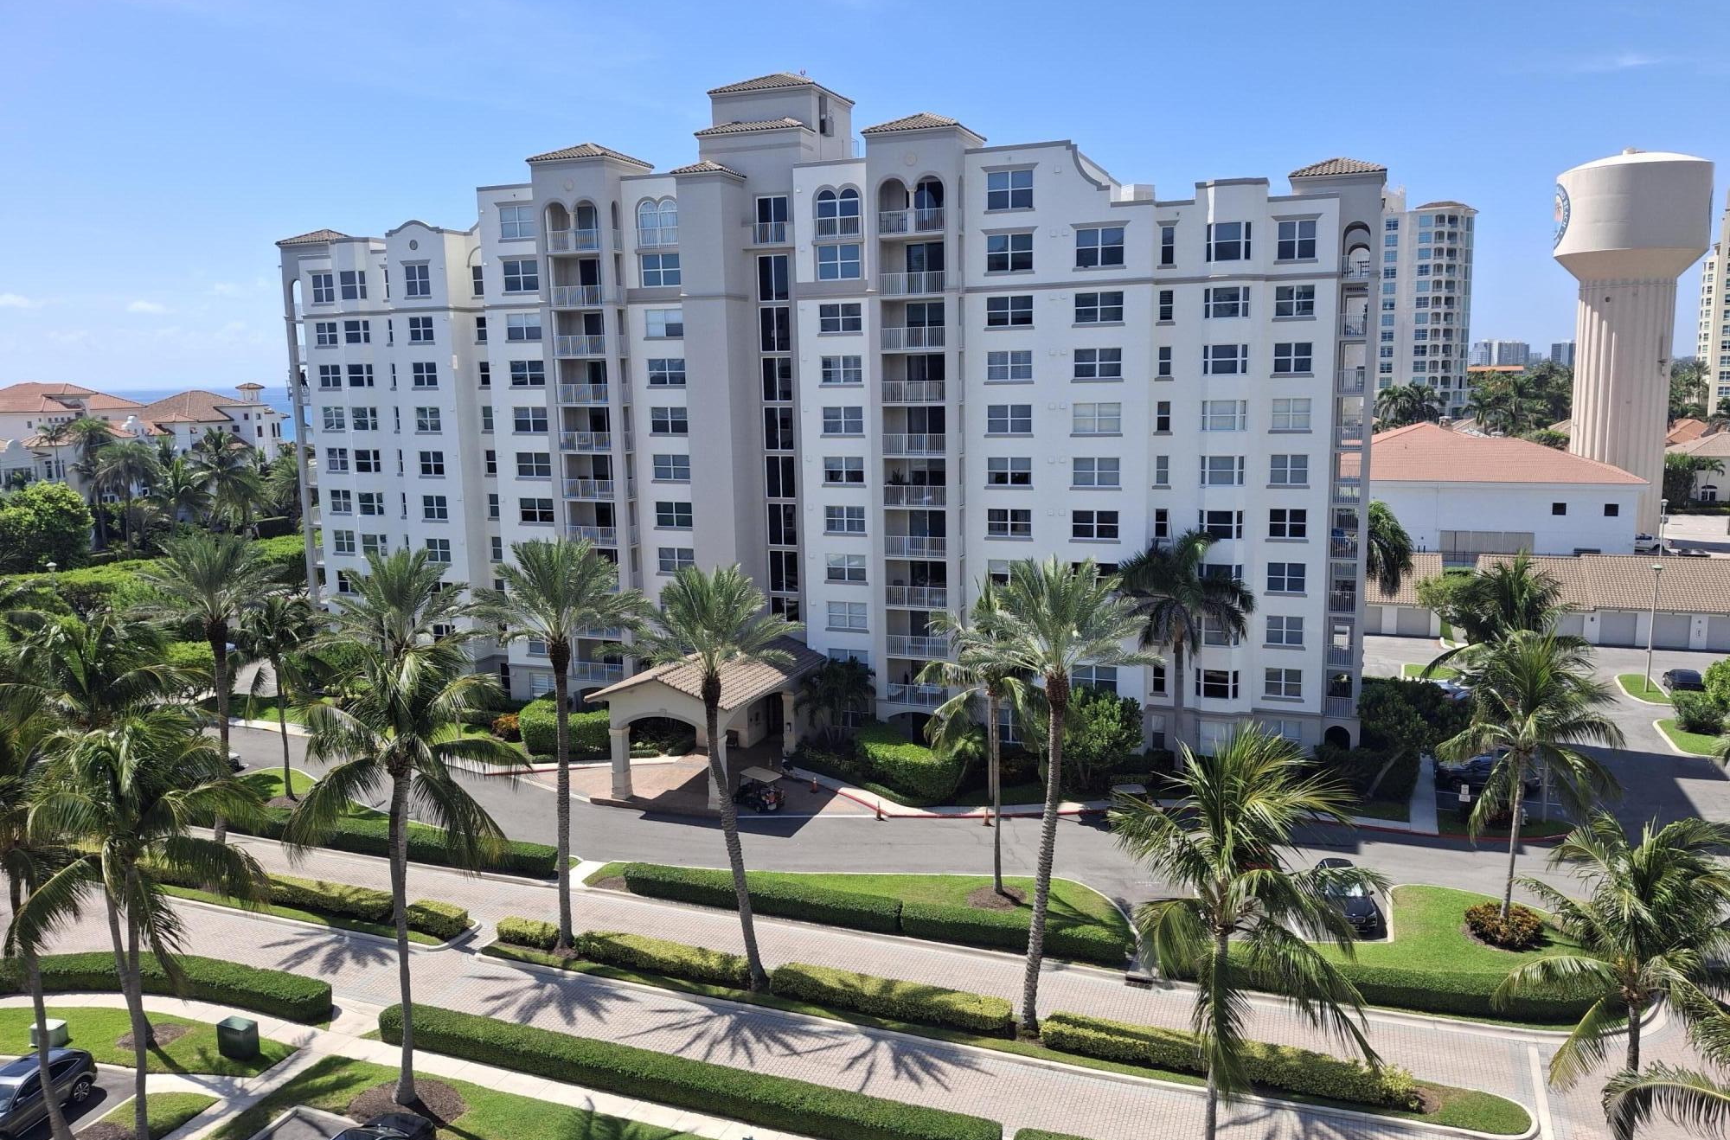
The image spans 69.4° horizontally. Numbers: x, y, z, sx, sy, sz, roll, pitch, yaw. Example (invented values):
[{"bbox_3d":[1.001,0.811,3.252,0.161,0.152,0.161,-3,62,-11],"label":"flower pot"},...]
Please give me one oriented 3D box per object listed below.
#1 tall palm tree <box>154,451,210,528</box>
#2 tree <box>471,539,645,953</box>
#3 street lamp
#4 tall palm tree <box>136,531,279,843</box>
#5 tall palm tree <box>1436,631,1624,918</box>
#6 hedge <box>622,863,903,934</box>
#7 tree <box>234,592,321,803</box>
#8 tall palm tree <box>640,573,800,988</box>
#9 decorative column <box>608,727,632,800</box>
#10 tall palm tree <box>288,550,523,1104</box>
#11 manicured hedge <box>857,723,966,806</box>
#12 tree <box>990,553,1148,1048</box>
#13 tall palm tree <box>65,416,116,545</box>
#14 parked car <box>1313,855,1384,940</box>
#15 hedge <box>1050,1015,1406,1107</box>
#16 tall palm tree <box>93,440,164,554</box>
[{"bbox_3d":[-83.120,-9.290,152.000,6.600,9.800,6.400,-1,9,0],"label":"tall palm tree"},{"bbox_3d":[-11.935,7.025,49.447,6.790,16.732,6.790,-1,9,0],"label":"tree"},{"bbox_3d":[49.496,3.669,78.258,0.660,8.050,0.660,-1,9,0],"label":"street lamp"},{"bbox_3d":[-29.286,6.449,56.355,6.373,16.535,6.373,-1,9,0],"label":"tall palm tree"},{"bbox_3d":[25.481,7.673,47.516,7.000,11.000,6.800,-1,9,0],"label":"tall palm tree"},{"bbox_3d":[-4.561,14.091,53.770,13.091,0.900,1.586,2,10,21],"label":"hedge"},{"bbox_3d":[-31.893,7.003,68.485,4.777,11.747,4.777,-1,9,0],"label":"tree"},{"bbox_3d":[-5.029,7.546,44.960,6.100,15.500,6.000,-1,9,0],"label":"tall palm tree"},{"bbox_3d":[-12.991,10.152,66.442,0.900,3.750,0.900,2,10,20],"label":"decorative column"},{"bbox_3d":[-14.126,9.190,38.981,7.196,15.861,7.196,-1,9,0],"label":"tall palm tree"},{"bbox_3d":[2.199,10.784,69.387,3.600,2.100,6.600,-9,12,-41],"label":"manicured hedge"},{"bbox_3d":[6.438,7.600,41.019,6.200,16.140,6.200,-1,9,0],"label":"tree"},{"bbox_3d":[-97.556,-10.157,156.019,6.500,17.200,6.500,-1,9,0],"label":"tall palm tree"},{"bbox_3d":[20.102,13.482,51.876,1.890,1.660,4.680,1,9,15],"label":"parked car"},{"bbox_3d":[10.720,14.745,37.772,10.648,0.800,1.100,2,10,21],"label":"hedge"},{"bbox_3d":[-85.998,-8.292,146.000,7.500,13.300,7.270,-1,9,0],"label":"tall palm tree"}]

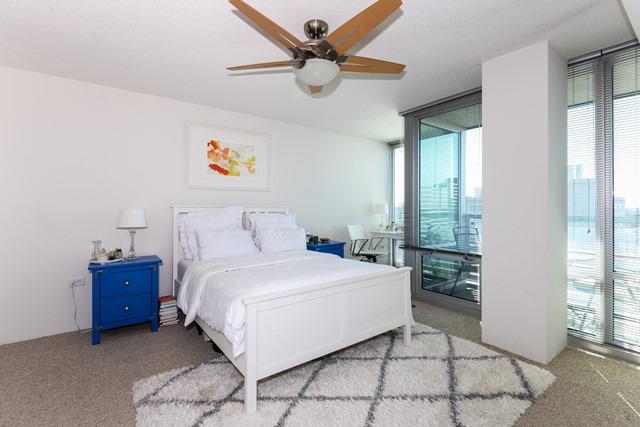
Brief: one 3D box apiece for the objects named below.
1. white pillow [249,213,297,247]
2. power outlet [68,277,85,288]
[{"bbox_3d":[-0.613,0.239,3.681,0.680,0.480,0.200,0,-15,-37],"label":"white pillow"},{"bbox_3d":[-2.310,0.659,2.702,0.116,0.072,0.012,0,1,-36],"label":"power outlet"}]

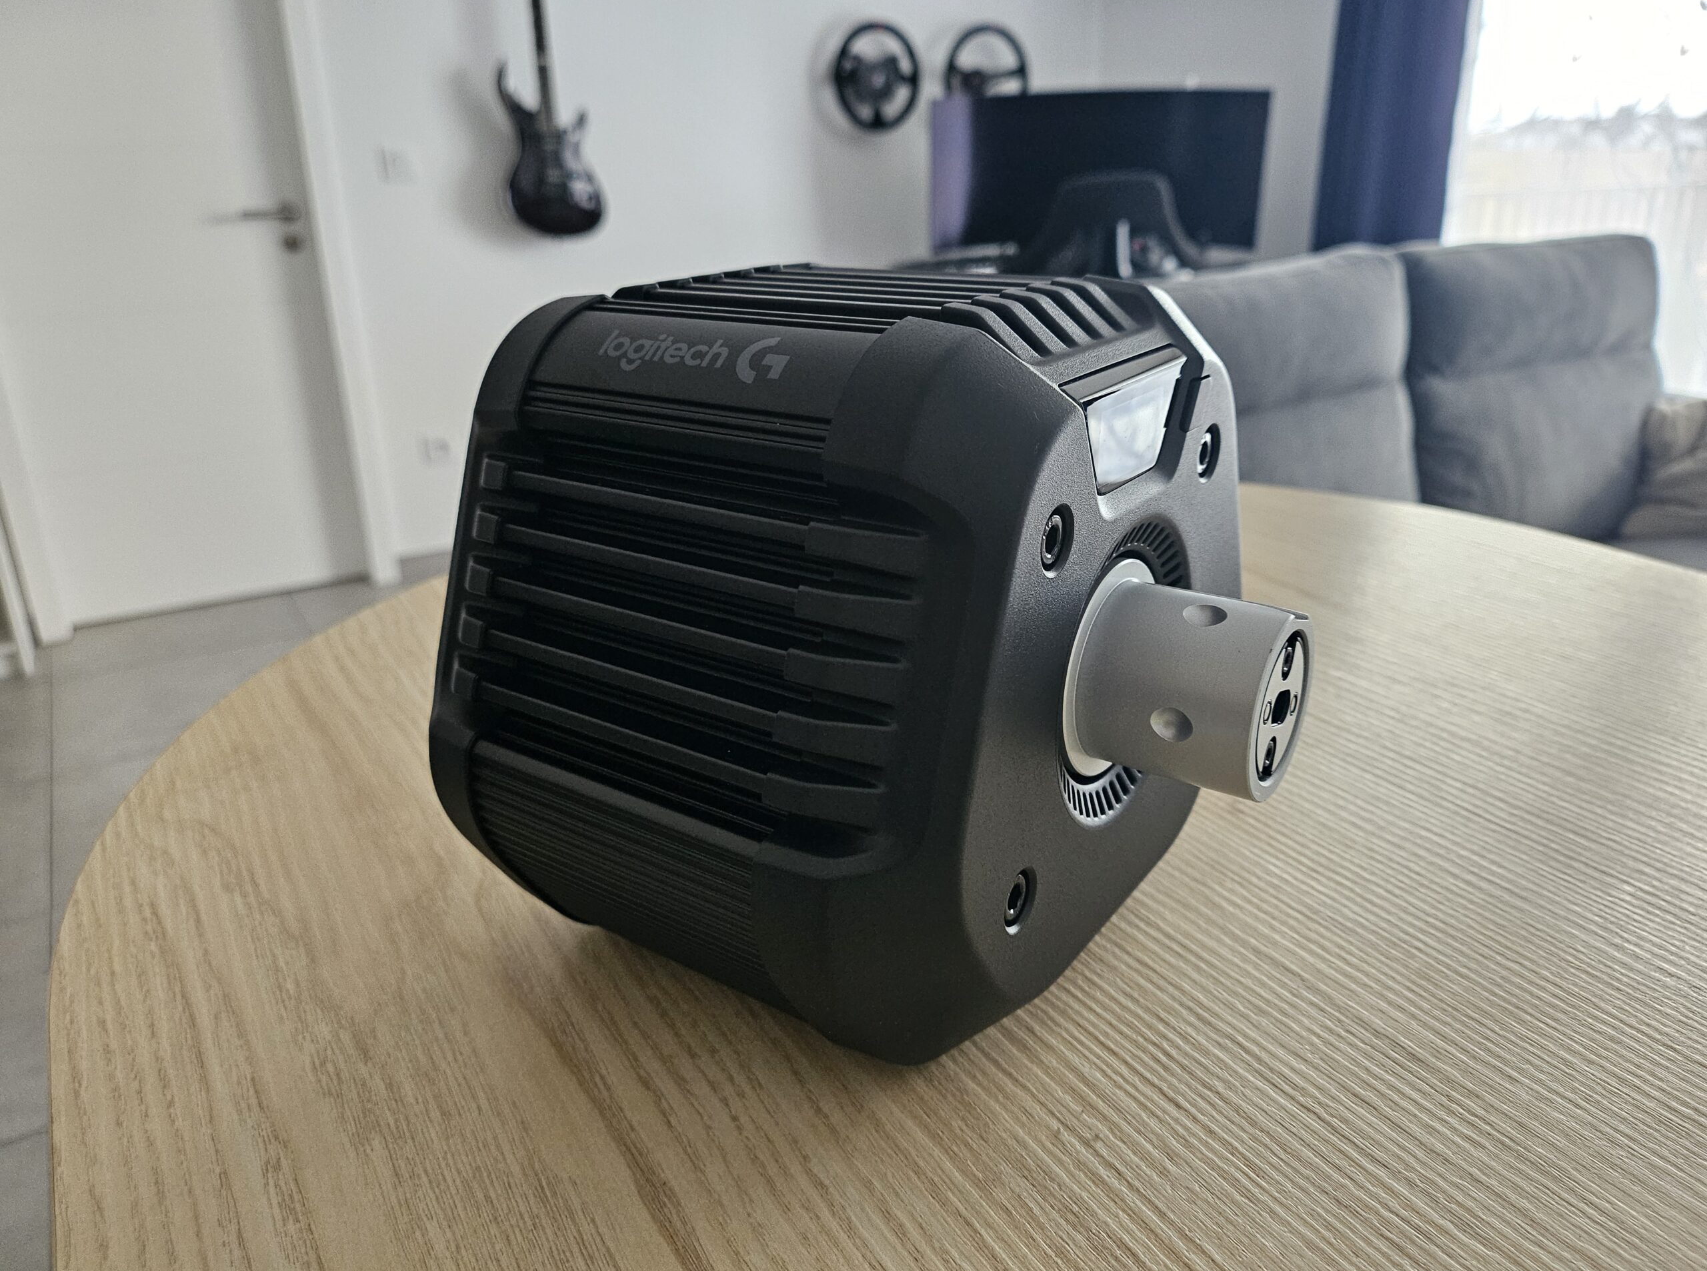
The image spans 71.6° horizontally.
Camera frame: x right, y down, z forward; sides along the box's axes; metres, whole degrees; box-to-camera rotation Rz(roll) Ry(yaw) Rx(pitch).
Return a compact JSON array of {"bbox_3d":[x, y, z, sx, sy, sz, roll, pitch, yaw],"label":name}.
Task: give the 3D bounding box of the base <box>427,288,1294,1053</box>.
[{"bbox_3d":[0.024,0.001,0.319,0.179,0.184,0.209,14,27,32],"label":"base"}]

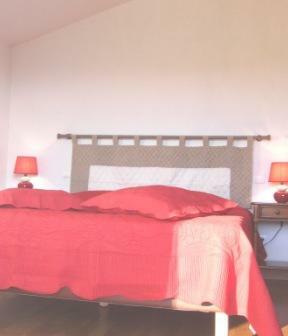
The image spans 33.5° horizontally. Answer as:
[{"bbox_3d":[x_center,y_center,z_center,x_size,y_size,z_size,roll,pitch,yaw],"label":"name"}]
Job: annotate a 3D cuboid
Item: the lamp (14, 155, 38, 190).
[{"bbox_3d":[-1.073,0.064,4.374,0.217,0.334,0.217,1,-1,12],"label":"lamp"}]

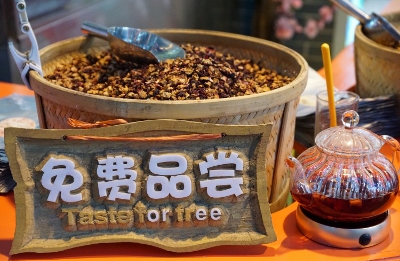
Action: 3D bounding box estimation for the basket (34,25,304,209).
[{"bbox_3d":[-0.046,-0.011,1.211,0.390,0.186,0.390,1,20,0],"label":"basket"}]

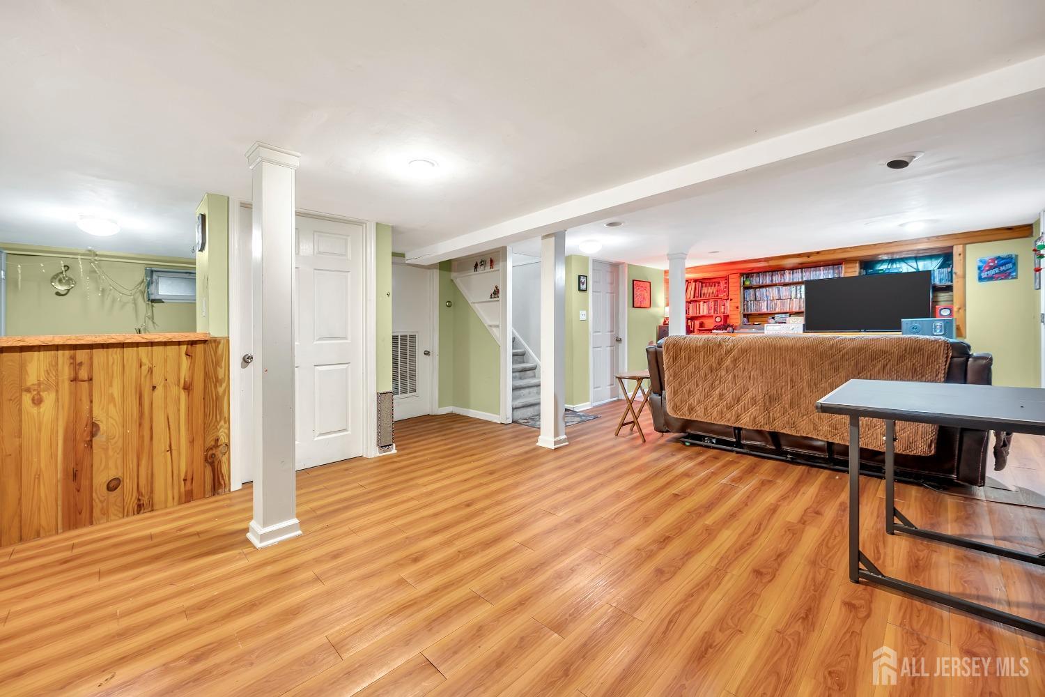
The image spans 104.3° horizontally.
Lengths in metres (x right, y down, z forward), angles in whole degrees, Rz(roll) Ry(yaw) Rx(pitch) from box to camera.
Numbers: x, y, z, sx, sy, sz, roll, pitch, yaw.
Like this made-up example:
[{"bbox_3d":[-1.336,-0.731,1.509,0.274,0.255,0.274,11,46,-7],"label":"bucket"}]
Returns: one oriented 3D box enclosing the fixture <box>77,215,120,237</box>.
[{"bbox_3d":[-3.738,-1.070,3.580,0.270,0.100,0.270,2,2,45],"label":"fixture"}]

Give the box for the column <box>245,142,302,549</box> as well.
[{"bbox_3d":[-1.376,-0.016,2.250,0.220,2.100,0.220,2,2,45],"label":"column"}]

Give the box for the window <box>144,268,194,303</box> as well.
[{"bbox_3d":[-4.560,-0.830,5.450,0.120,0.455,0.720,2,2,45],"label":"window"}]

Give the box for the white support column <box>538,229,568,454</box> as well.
[{"bbox_3d":[0.292,-0.070,3.900,0.220,1.990,0.220,2,2,45],"label":"white support column"}]

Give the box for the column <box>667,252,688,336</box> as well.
[{"bbox_3d":[2.195,-0.275,5.750,0.220,2.100,0.220,2,2,45],"label":"column"}]

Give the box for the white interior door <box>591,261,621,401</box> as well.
[{"bbox_3d":[1.220,-0.238,5.880,0.050,2.030,0.710,2,2,45],"label":"white interior door"}]

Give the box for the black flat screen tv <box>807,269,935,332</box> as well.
[{"bbox_3d":[4.210,-0.545,5.030,1.205,0.690,0.070,2,2,45],"label":"black flat screen tv"}]

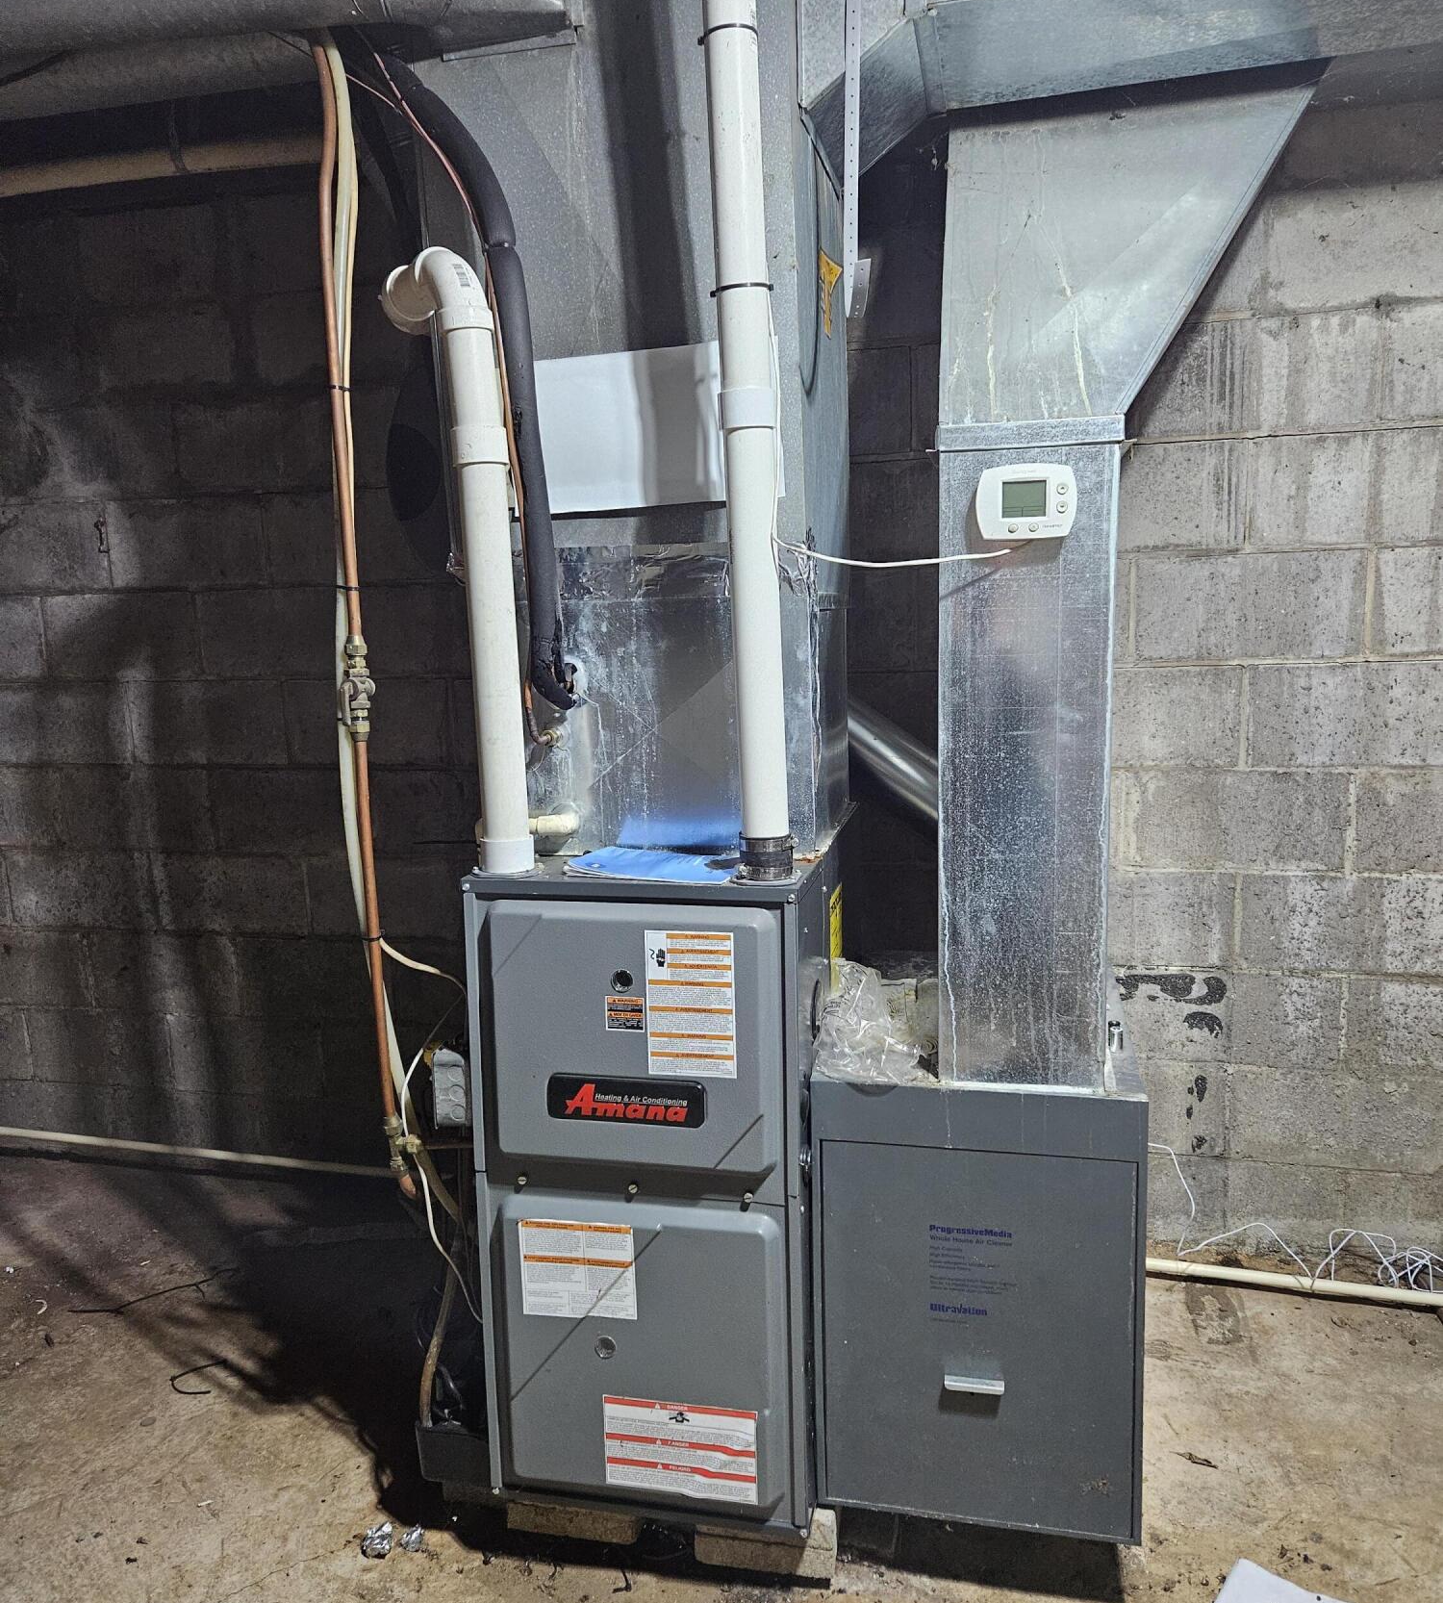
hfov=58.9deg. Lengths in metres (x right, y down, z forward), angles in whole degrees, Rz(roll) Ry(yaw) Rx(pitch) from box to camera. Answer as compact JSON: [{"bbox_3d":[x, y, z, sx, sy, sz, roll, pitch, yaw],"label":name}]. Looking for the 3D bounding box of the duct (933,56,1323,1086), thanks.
[{"bbox_3d":[0.553,-0.310,1.790,0.467,1.300,0.530,0,8,13],"label":"duct"}]

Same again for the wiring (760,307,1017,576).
[{"bbox_3d":[0.201,-0.445,1.548,0.298,0.322,0.055,0,8,13],"label":"wiring"}]

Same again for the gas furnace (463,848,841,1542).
[{"bbox_3d":[-0.040,0.493,2.020,0.445,0.875,0.720,0,8,13],"label":"gas furnace"}]

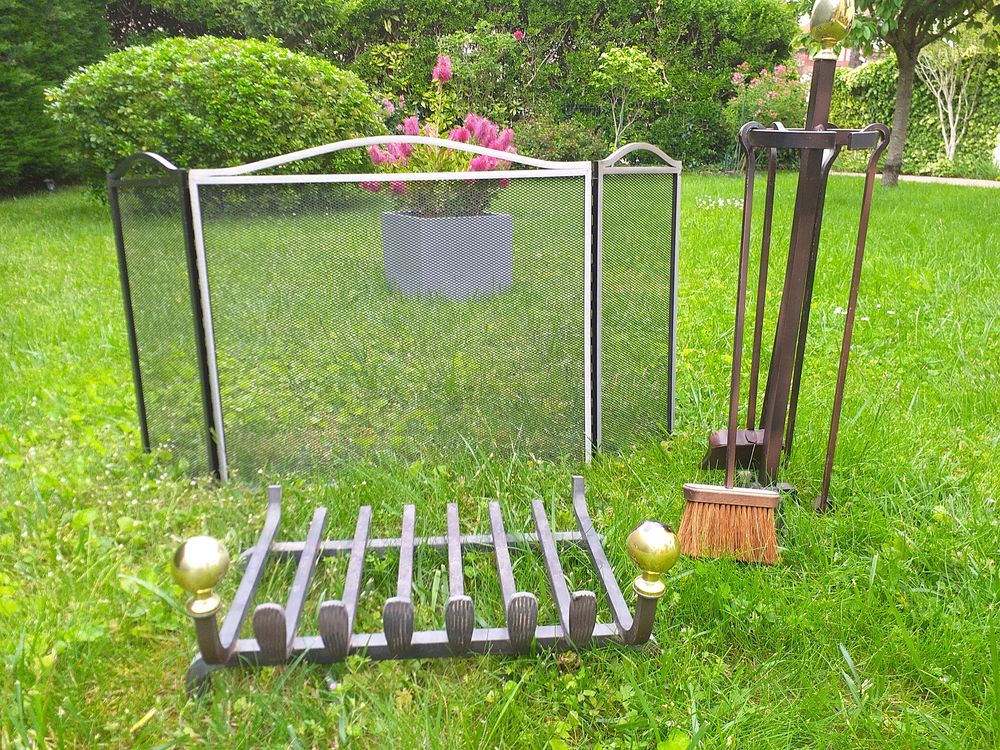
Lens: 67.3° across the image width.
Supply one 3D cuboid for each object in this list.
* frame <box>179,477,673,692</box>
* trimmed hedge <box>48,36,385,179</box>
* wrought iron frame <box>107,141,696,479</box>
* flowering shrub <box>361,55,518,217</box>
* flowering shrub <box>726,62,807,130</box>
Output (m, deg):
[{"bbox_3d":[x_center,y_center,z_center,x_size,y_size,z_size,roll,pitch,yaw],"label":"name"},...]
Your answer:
[{"bbox_3d":[-0.083,0.213,0.941,0.515,0.215,0.370,-1,18,-2],"label":"frame"},{"bbox_3d":[-2.509,-2.228,6.600,2.800,1.380,2.200,-1,18,0],"label":"trimmed hedge"},{"bbox_3d":[-0.180,-0.122,1.400,1.086,0.598,0.176,-2,14,-3],"label":"wrought iron frame"},{"bbox_3d":[-0.226,-0.882,2.800,0.580,0.560,0.500,-1,18,0],"label":"flowering shrub"},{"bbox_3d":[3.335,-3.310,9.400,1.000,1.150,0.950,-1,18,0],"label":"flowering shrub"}]

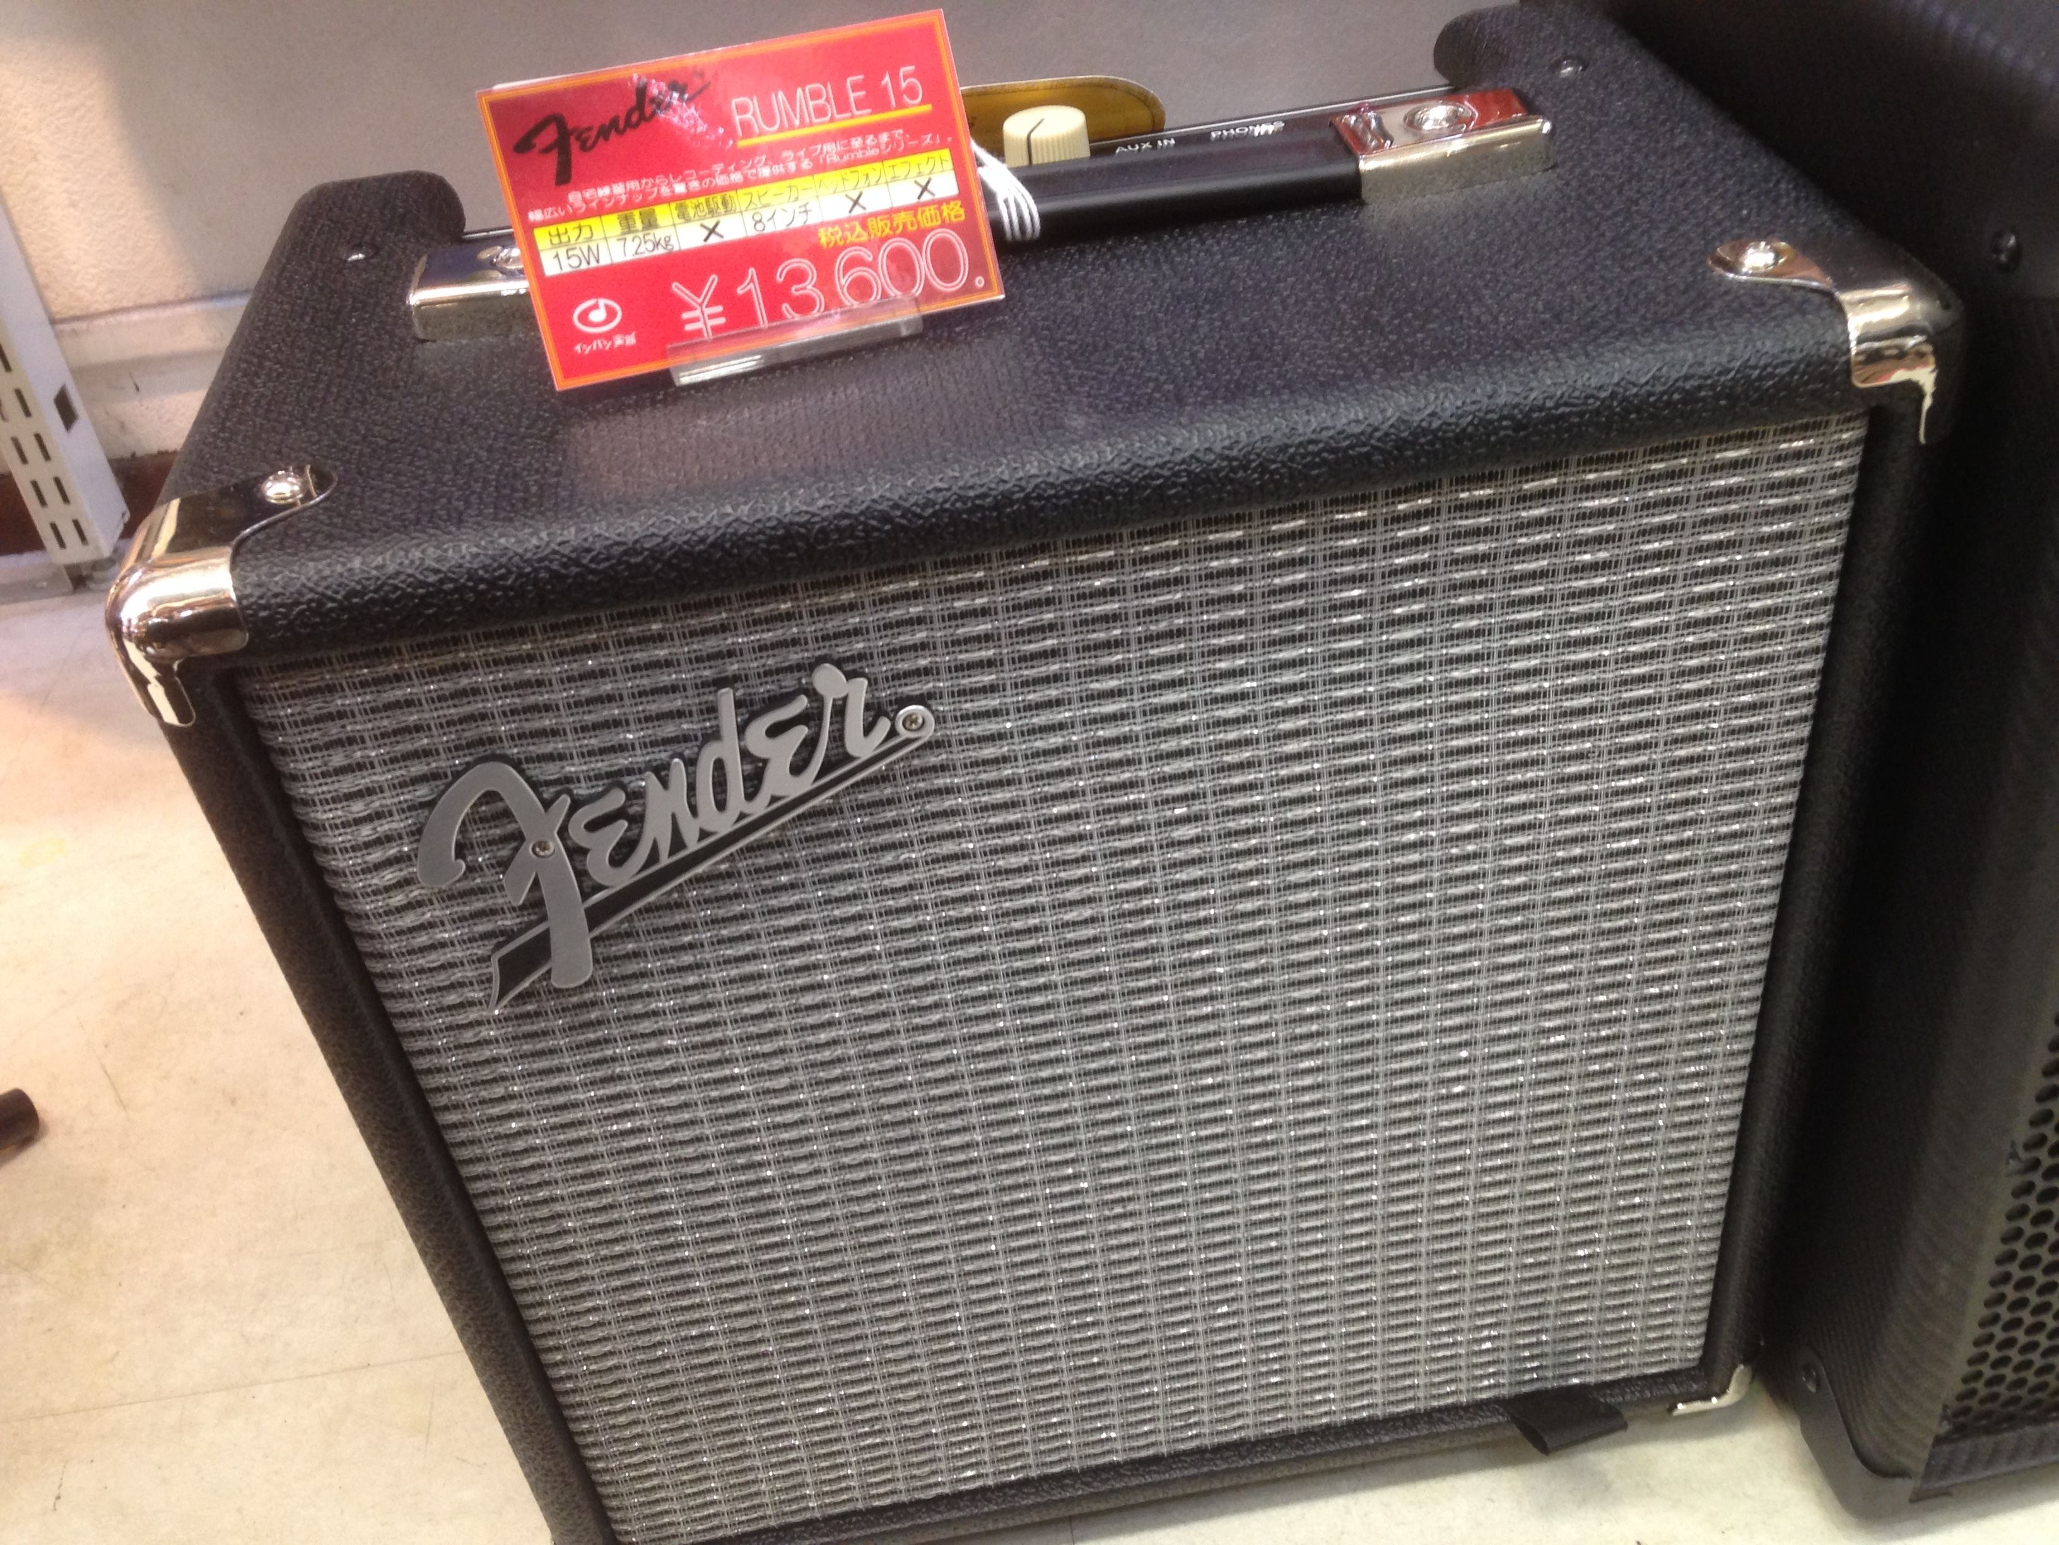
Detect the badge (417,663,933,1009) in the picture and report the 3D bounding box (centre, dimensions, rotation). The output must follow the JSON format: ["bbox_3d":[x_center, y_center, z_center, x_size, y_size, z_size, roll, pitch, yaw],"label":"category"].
[{"bbox_3d":[-0.077,0.014,0.439,0.119,0.083,0.005,-9,38,-2],"label":"badge"}]

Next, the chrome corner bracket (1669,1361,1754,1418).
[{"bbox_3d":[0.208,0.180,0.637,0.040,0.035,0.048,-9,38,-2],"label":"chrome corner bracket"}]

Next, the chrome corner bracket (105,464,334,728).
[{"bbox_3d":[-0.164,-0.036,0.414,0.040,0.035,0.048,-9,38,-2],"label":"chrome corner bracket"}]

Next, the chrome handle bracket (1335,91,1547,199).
[{"bbox_3d":[0.101,-0.154,0.480,0.048,0.013,0.028,-9,38,-2],"label":"chrome handle bracket"}]

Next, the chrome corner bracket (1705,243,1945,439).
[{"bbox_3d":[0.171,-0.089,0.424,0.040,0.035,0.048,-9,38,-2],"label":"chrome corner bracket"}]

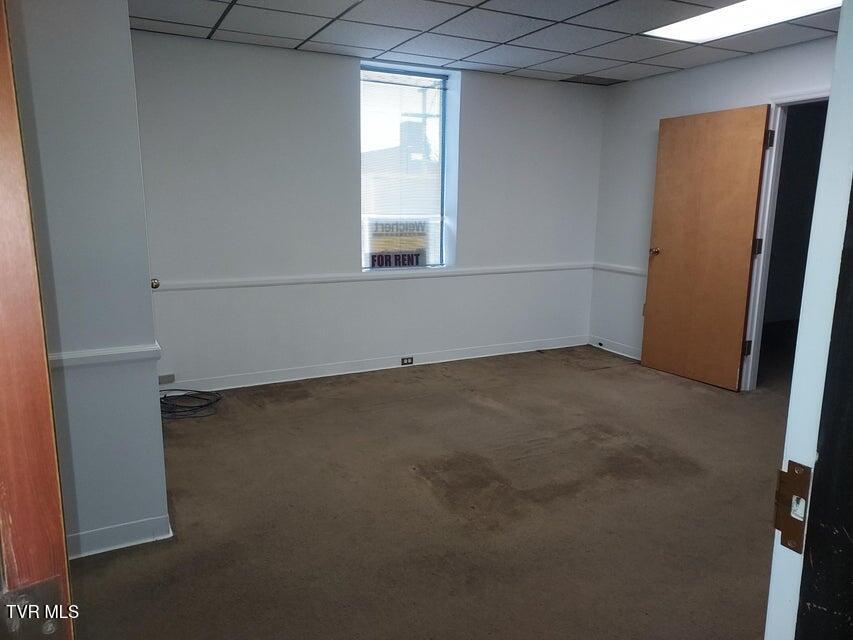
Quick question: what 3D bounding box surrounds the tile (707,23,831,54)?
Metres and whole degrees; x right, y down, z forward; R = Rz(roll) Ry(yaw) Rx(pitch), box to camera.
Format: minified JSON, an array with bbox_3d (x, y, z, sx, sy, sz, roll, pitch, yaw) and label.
[{"bbox_3d":[2.262,-1.859,3.915,0.535,0.020,0.605,-5,13,-26],"label":"tile"}]

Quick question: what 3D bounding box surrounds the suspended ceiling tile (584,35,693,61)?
[{"bbox_3d":[1.496,-1.947,4.249,0.610,0.020,0.610,-5,14,-26],"label":"suspended ceiling tile"}]

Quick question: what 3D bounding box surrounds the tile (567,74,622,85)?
[{"bbox_3d":[1.524,-2.183,5.385,0.535,0.020,0.296,-5,13,-26],"label":"tile"}]

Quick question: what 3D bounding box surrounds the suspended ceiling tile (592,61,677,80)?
[{"bbox_3d":[1.747,-2.114,5.037,0.559,0.020,0.610,-5,14,-26],"label":"suspended ceiling tile"}]

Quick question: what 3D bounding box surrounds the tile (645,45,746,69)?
[{"bbox_3d":[1.994,-1.977,4.450,0.535,0.020,0.605,-5,13,-26],"label":"tile"}]

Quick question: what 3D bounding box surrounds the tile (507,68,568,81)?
[{"bbox_3d":[1.021,-2.155,5.179,0.610,0.020,0.303,-5,14,-26],"label":"tile"}]

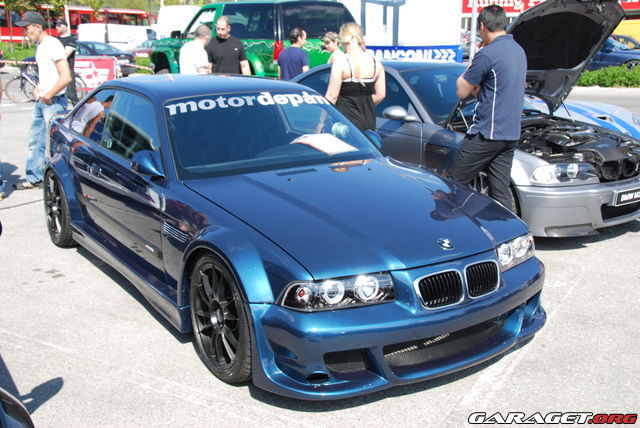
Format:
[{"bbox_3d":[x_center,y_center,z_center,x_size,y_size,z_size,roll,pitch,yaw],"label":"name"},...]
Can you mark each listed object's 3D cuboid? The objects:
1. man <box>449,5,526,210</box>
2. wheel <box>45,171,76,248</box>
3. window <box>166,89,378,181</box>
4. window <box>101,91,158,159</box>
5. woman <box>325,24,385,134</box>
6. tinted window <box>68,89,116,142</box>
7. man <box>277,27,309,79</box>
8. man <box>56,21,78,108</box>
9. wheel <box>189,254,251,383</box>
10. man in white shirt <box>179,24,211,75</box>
[{"bbox_3d":[1.156,-0.495,4.995,0.460,1.830,0.480,11,17,36],"label":"man"},{"bbox_3d":[-1.948,-0.056,5.587,0.230,0.635,0.635,-9,17,-33],"label":"wheel"},{"bbox_3d":[-0.272,-0.492,4.308,1.400,0.110,0.690,-9,52,-33],"label":"window"},{"bbox_3d":[-1.162,-0.545,4.454,0.070,0.450,1.000,15,3,-37],"label":"window"},{"bbox_3d":[0.278,-0.633,5.761,0.490,1.710,0.340,-1,14,-7],"label":"woman"},{"bbox_3d":[-1.647,-0.734,5.144,0.060,0.390,0.750,15,3,-37],"label":"tinted window"},{"bbox_3d":[-0.332,-1.436,8.912,0.500,1.730,0.360,11,17,36],"label":"man"},{"bbox_3d":[-4.190,-2.261,11.904,0.420,1.810,0.500,-8,16,-29],"label":"man"},{"bbox_3d":[-0.385,0.492,3.454,0.230,0.635,0.635,-9,17,-33],"label":"wheel"},{"bbox_3d":[-1.415,-1.253,8.118,0.400,1.740,0.500,-10,17,-36],"label":"man in white shirt"}]

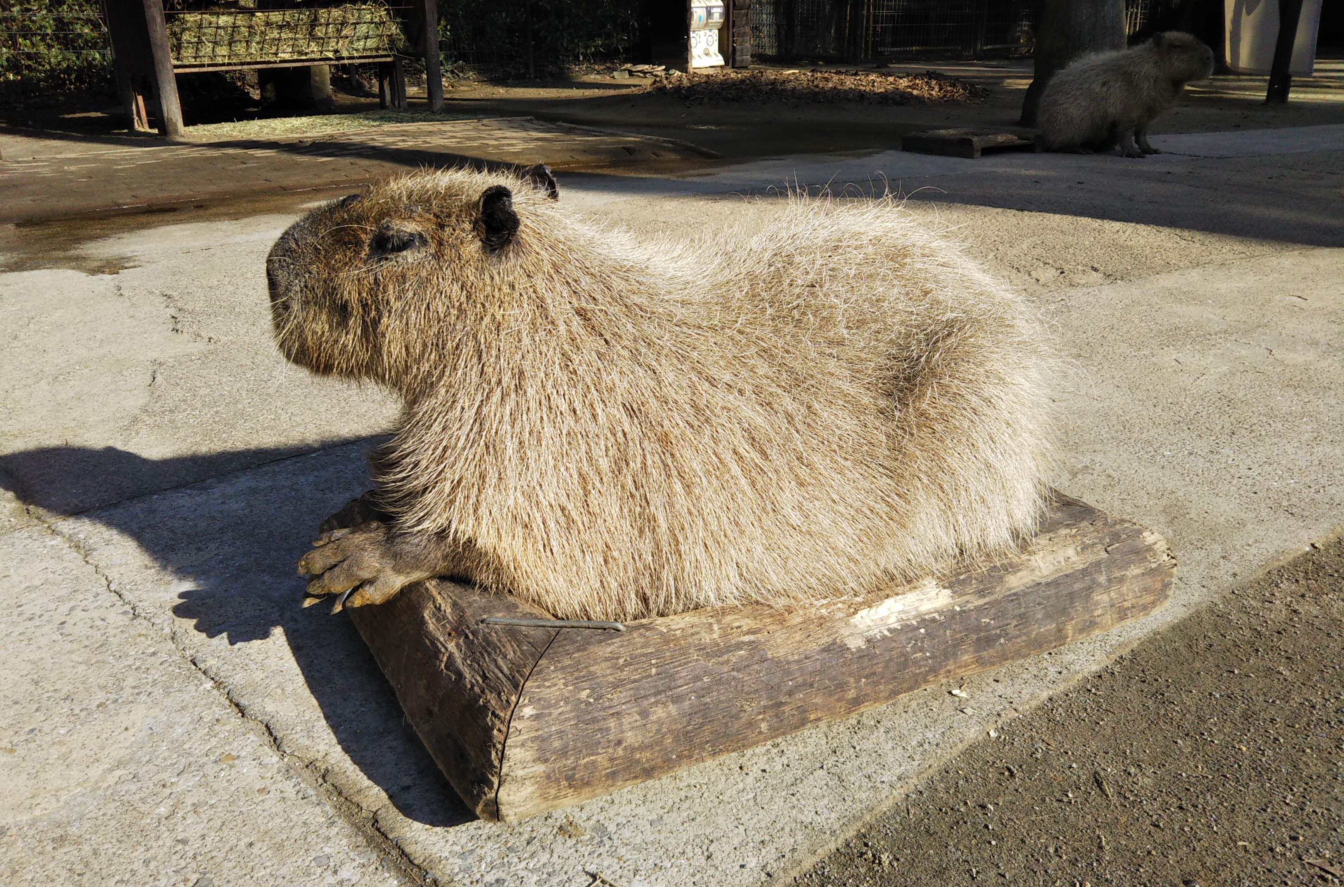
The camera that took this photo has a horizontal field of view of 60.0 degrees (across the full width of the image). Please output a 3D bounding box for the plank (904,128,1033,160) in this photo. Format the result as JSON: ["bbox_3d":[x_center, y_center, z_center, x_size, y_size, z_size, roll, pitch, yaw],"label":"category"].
[{"bbox_3d":[1.614,-1.623,6.280,0.463,0.090,0.465,-15,25,-33],"label":"plank"}]

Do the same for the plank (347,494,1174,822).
[{"bbox_3d":[0.077,0.132,1.683,1.002,0.108,0.723,-11,24,-27],"label":"plank"}]

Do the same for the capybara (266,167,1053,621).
[{"bbox_3d":[0.048,-0.116,1.517,1.064,0.534,0.412,-11,24,-24],"label":"capybara"}]

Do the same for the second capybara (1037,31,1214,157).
[{"bbox_3d":[2.383,-1.845,6.135,0.803,0.608,0.360,8,22,20],"label":"second capybara"}]

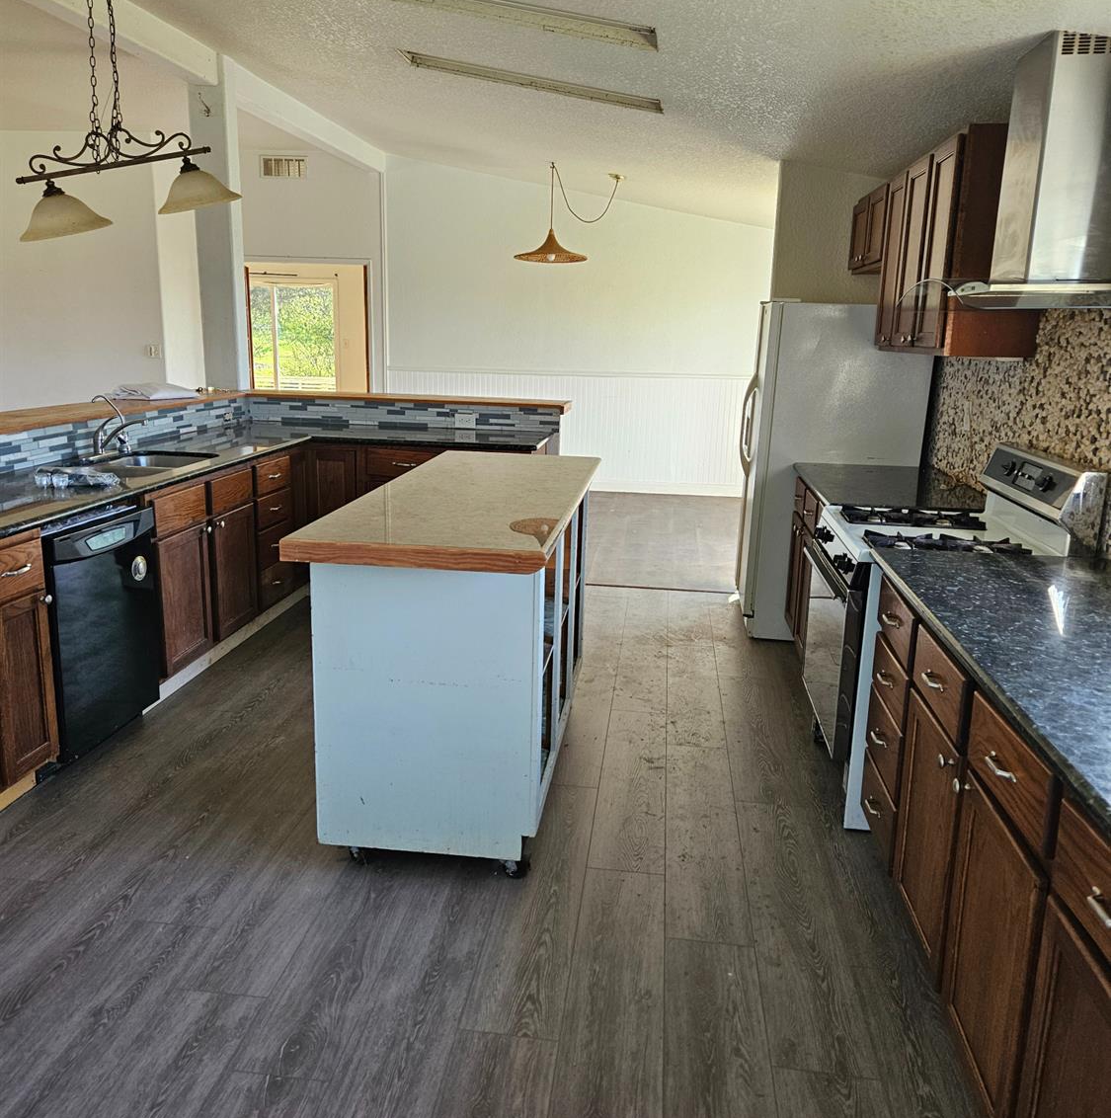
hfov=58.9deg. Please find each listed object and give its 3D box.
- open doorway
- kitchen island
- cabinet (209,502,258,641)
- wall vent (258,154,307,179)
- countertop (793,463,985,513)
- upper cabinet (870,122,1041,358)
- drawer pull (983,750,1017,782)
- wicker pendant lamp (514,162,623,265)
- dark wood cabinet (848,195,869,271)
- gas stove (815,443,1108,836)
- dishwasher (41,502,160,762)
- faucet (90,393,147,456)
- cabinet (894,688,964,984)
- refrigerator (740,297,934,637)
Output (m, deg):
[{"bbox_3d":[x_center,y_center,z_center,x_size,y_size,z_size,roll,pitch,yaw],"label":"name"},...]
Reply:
[{"bbox_3d":[-2.370,-1.817,9.569,1.242,2.076,0.129,3,13,6],"label":"open doorway"},{"bbox_3d":[-0.272,0.219,3.645,0.710,0.970,1.989,3,13,6],"label":"kitchen island"},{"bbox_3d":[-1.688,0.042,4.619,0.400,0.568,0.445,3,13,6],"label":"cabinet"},{"bbox_3d":[-2.515,-3.624,9.101,0.448,0.199,0.030,3,13,6],"label":"wall vent"},{"bbox_3d":[1.440,-0.296,4.250,0.678,0.050,1.224,3,13,6],"label":"countertop"},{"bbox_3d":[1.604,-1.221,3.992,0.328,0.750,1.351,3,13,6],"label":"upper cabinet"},{"bbox_3d":[0.824,0.388,1.838,0.028,0.020,0.131,3,13,6],"label":"drawer pull"},{"bbox_3d":[0.100,-2.606,7.416,0.825,0.691,0.546,3,13,6],"label":"wicker pendant lamp"},{"bbox_3d":[1.749,-1.686,5.124,0.328,0.351,0.447,3,13,6],"label":"dark wood cabinet"},{"bbox_3d":[1.255,0.222,3.363,0.734,1.173,0.757,3,13,6],"label":"gas stove"},{"bbox_3d":[-1.827,0.242,3.461,0.606,0.795,0.601,3,13,6],"label":"dishwasher"},{"bbox_3d":[-1.992,-0.606,4.494,0.240,0.267,0.200,3,13,6],"label":"faucet"},{"bbox_3d":[1.190,0.662,2.361,0.596,0.551,0.477,3,13,6],"label":"cabinet"},{"bbox_3d":[1.413,-0.486,5.286,0.848,1.691,0.860,3,13,6],"label":"refrigerator"}]

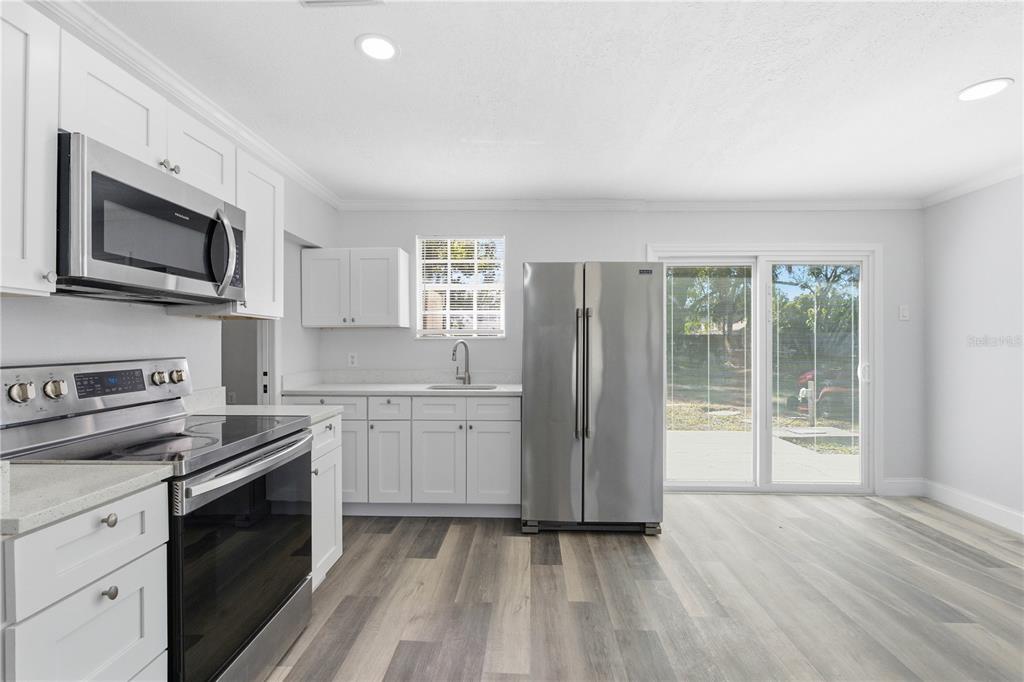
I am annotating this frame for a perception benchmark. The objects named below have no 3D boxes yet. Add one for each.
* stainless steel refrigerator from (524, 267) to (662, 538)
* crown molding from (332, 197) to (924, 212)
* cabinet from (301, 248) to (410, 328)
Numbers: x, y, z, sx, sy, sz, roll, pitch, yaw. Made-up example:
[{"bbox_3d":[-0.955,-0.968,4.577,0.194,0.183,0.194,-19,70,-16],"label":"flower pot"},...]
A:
[{"bbox_3d":[0.536,0.379,3.316,0.910,1.775,0.810,0,0,1],"label":"stainless steel refrigerator"},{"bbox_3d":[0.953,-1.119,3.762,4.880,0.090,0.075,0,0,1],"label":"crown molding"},{"bbox_3d":[-1.244,-0.410,3.685,0.765,0.612,0.325,0,0,1],"label":"cabinet"}]

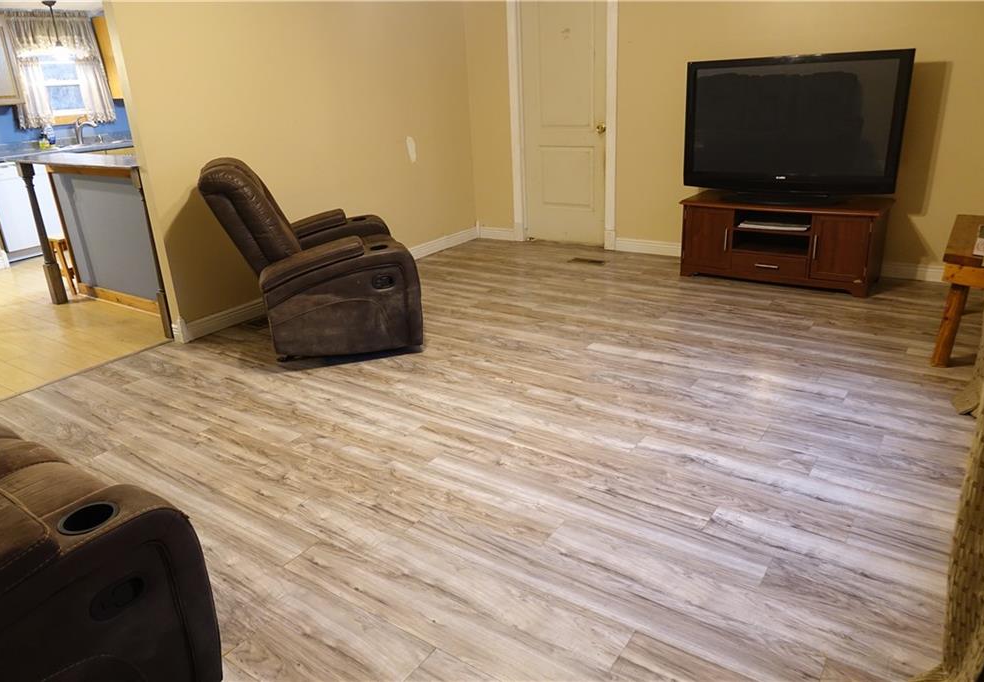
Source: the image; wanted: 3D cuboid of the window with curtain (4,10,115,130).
[{"bbox_3d":[-4.193,-2.633,6.619,0.120,1.030,0.900,9,24,29],"label":"window with curtain"}]

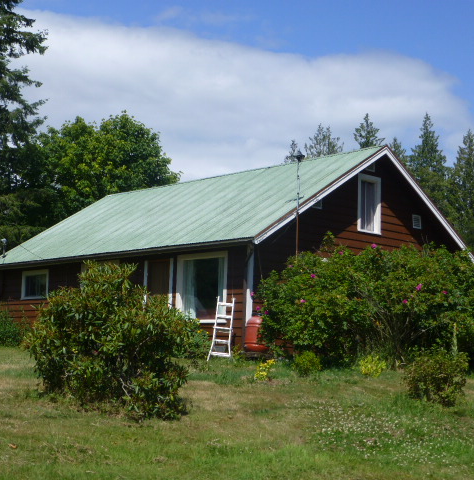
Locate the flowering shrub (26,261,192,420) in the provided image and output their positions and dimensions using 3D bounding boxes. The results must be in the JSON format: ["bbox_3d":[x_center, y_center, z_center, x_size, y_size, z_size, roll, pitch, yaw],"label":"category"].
[{"bbox_3d":[-1.750,1.335,13.600,2.100,2.050,2.000,3,-7,-7],"label":"flowering shrub"}]

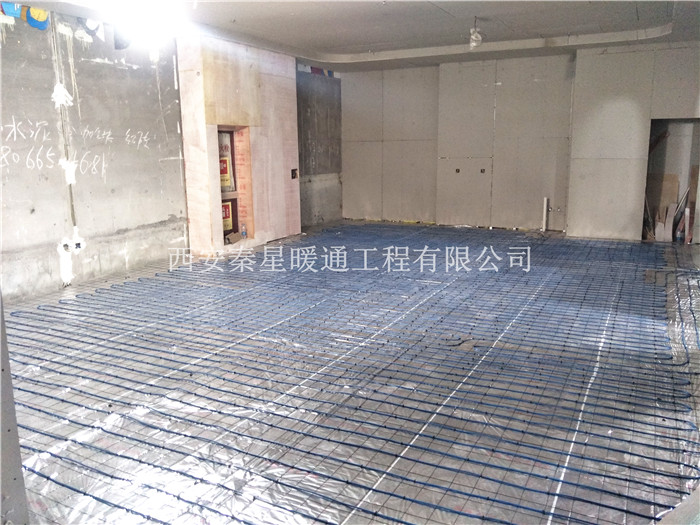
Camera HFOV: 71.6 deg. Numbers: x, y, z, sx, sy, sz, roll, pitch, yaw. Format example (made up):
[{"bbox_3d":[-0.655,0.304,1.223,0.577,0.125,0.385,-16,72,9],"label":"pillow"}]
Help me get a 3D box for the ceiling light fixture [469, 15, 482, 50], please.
[{"bbox_3d":[1.860,-3.411,7.200,0.186,0.443,0.186,2,11,14],"label":"ceiling light fixture"}]

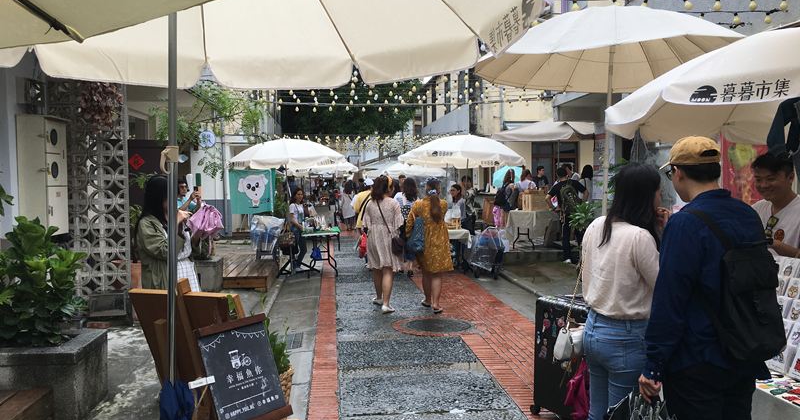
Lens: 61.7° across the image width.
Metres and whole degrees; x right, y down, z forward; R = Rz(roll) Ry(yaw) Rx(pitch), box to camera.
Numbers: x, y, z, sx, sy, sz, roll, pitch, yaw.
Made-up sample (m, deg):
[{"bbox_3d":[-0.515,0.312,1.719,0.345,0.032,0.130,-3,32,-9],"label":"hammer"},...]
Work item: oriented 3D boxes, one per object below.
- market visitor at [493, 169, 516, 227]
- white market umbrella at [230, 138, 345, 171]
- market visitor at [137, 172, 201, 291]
[{"bbox_3d":[2.162,-0.044,13.800,0.500,1.580,0.450,2,3,41],"label":"market visitor"},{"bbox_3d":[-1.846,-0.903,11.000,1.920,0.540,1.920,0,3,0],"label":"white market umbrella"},{"bbox_3d":[-1.804,0.504,5.200,0.500,1.540,0.480,0,2,-7],"label":"market visitor"}]

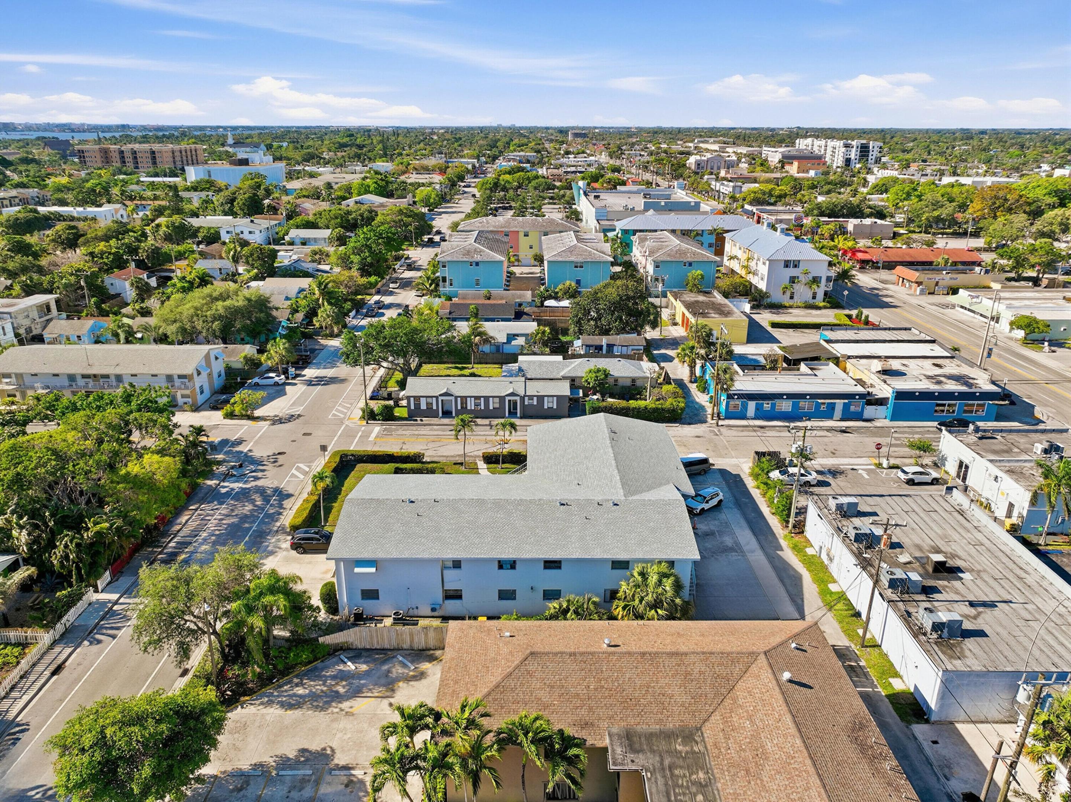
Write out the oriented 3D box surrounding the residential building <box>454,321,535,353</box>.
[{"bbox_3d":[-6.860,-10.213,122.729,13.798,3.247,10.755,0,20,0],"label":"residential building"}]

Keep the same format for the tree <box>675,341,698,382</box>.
[{"bbox_3d":[21.770,-5.575,106.579,3.500,6.200,3.300,0,20,0],"label":"tree"}]

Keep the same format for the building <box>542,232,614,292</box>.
[{"bbox_3d":[8.814,-31.114,166.740,14.300,11.100,31.800,0,20,0],"label":"building"}]

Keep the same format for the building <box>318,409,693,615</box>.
[{"bbox_3d":[-0.781,8.856,66.898,29.100,6.700,25.800,0,20,0],"label":"building"}]

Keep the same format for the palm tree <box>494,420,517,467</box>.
[{"bbox_3d":[-3.163,4.496,77.889,2.500,5.700,2.400,0,20,0],"label":"palm tree"}]

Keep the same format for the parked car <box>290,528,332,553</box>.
[{"bbox_3d":[-18.993,12.218,64.920,4.700,1.660,1.900,0,20,0],"label":"parked car"}]

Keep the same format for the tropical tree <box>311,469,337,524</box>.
[{"bbox_3d":[-19.236,8.940,67.827,2.435,5.529,2.435,0,20,0],"label":"tropical tree"}]

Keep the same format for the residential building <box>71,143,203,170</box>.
[{"bbox_3d":[-296.639,-182.608,560.738,64.000,18.300,56.000,0,20,0],"label":"residential building"}]

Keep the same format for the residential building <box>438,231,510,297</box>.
[{"bbox_3d":[-13.086,-31.161,166.661,14.100,11.100,31.800,0,20,0],"label":"residential building"}]

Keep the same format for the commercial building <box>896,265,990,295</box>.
[{"bbox_3d":[89.960,-26.813,165.261,16.600,4.600,11.000,0,20,0],"label":"commercial building"}]

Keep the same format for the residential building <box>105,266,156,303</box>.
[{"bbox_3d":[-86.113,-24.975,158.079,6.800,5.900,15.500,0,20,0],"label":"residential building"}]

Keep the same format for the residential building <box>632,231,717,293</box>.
[{"bbox_3d":[30.563,-31.067,166.818,13.800,11.100,31.800,0,20,0],"label":"residential building"}]

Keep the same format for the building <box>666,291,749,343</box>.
[{"bbox_3d":[30.447,-15.478,133.693,9.800,4.300,22.200,0,20,0],"label":"building"}]

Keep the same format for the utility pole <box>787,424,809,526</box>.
[{"bbox_3d":[23.029,6.965,65.119,1.900,10.150,1.000,0,20,0],"label":"utility pole"}]

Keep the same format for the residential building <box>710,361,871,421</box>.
[{"bbox_3d":[32.405,-1.454,98.925,17.654,3.551,12.784,0,20,0],"label":"residential building"}]

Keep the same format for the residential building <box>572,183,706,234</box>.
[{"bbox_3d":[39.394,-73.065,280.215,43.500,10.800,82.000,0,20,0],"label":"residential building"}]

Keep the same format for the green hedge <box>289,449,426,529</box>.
[{"bbox_3d":[-16.835,8.723,73.618,10.300,1.200,16.000,0,20,0],"label":"green hedge"}]

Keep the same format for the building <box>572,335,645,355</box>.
[{"bbox_3d":[11.992,-8.879,118.045,10.000,3.400,6.200,0,20,0],"label":"building"}]

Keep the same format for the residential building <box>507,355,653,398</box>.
[{"bbox_3d":[6.685,-3.808,104.977,19.581,3.652,8.725,0,20,0],"label":"residential building"}]

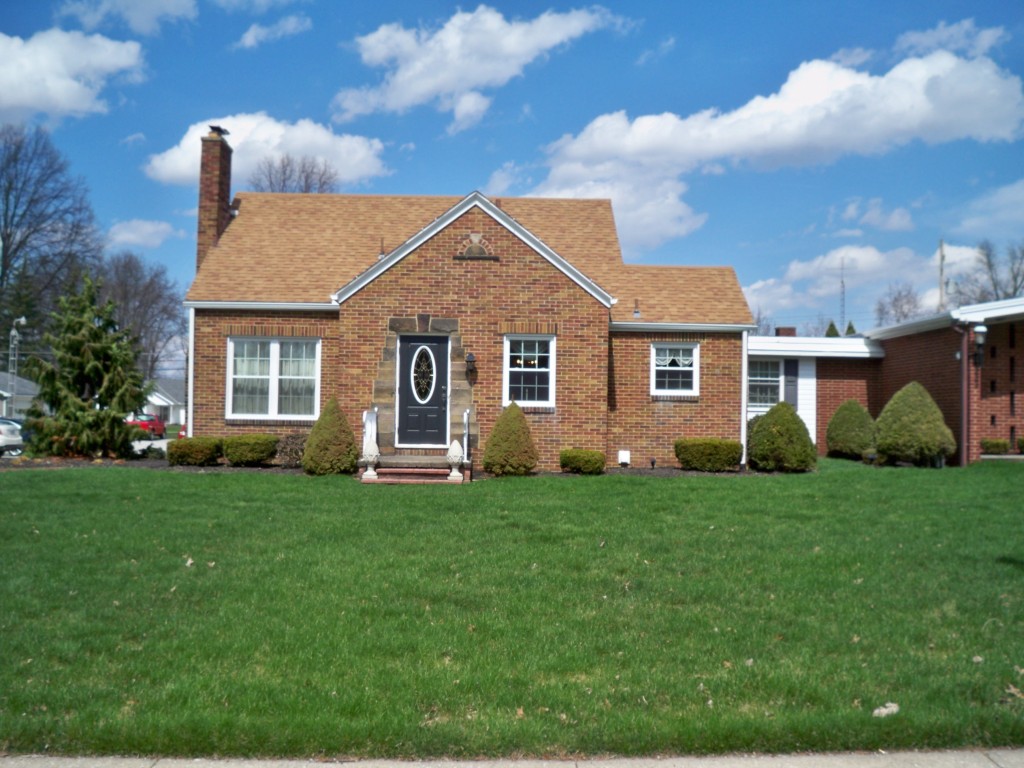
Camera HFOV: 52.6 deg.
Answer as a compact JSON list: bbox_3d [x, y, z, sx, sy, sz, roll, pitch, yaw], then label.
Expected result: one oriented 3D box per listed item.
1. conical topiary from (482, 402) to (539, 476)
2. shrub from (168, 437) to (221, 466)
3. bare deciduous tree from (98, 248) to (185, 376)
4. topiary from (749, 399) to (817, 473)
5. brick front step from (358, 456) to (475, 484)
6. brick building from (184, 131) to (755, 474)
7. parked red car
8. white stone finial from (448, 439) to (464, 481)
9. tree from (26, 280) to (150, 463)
[{"bbox_3d":[-0.027,0.986,18.650,1.000,1.320,1.000,1,-2,0],"label":"conical topiary"},{"bbox_3d":[-6.056,1.282,19.750,1.020,0.570,0.850,1,-2,0],"label":"shrub"},{"bbox_3d":[-41.040,-5.381,115.000,9.800,19.300,9.800,1,-2,0],"label":"bare deciduous tree"},{"bbox_3d":[5.212,1.002,19.950,1.300,1.380,1.300,1,-2,0],"label":"topiary"},{"bbox_3d":[-1.640,1.499,18.200,1.920,0.370,2.100,1,-2,0],"label":"brick front step"},{"bbox_3d":[-1.050,-1.848,23.300,11.500,7.100,8.600,1,-2,0],"label":"brick building"},{"bbox_3d":[-21.032,2.427,59.500,1.780,1.460,4.500,1,-2,-6],"label":"parked red car"},{"bbox_3d":[-0.914,1.238,16.750,0.270,0.660,0.270,1,-2,-1],"label":"white stone finial"},{"bbox_3d":[-9.512,-0.361,23.200,2.700,4.050,2.700,1,-2,0],"label":"tree"}]

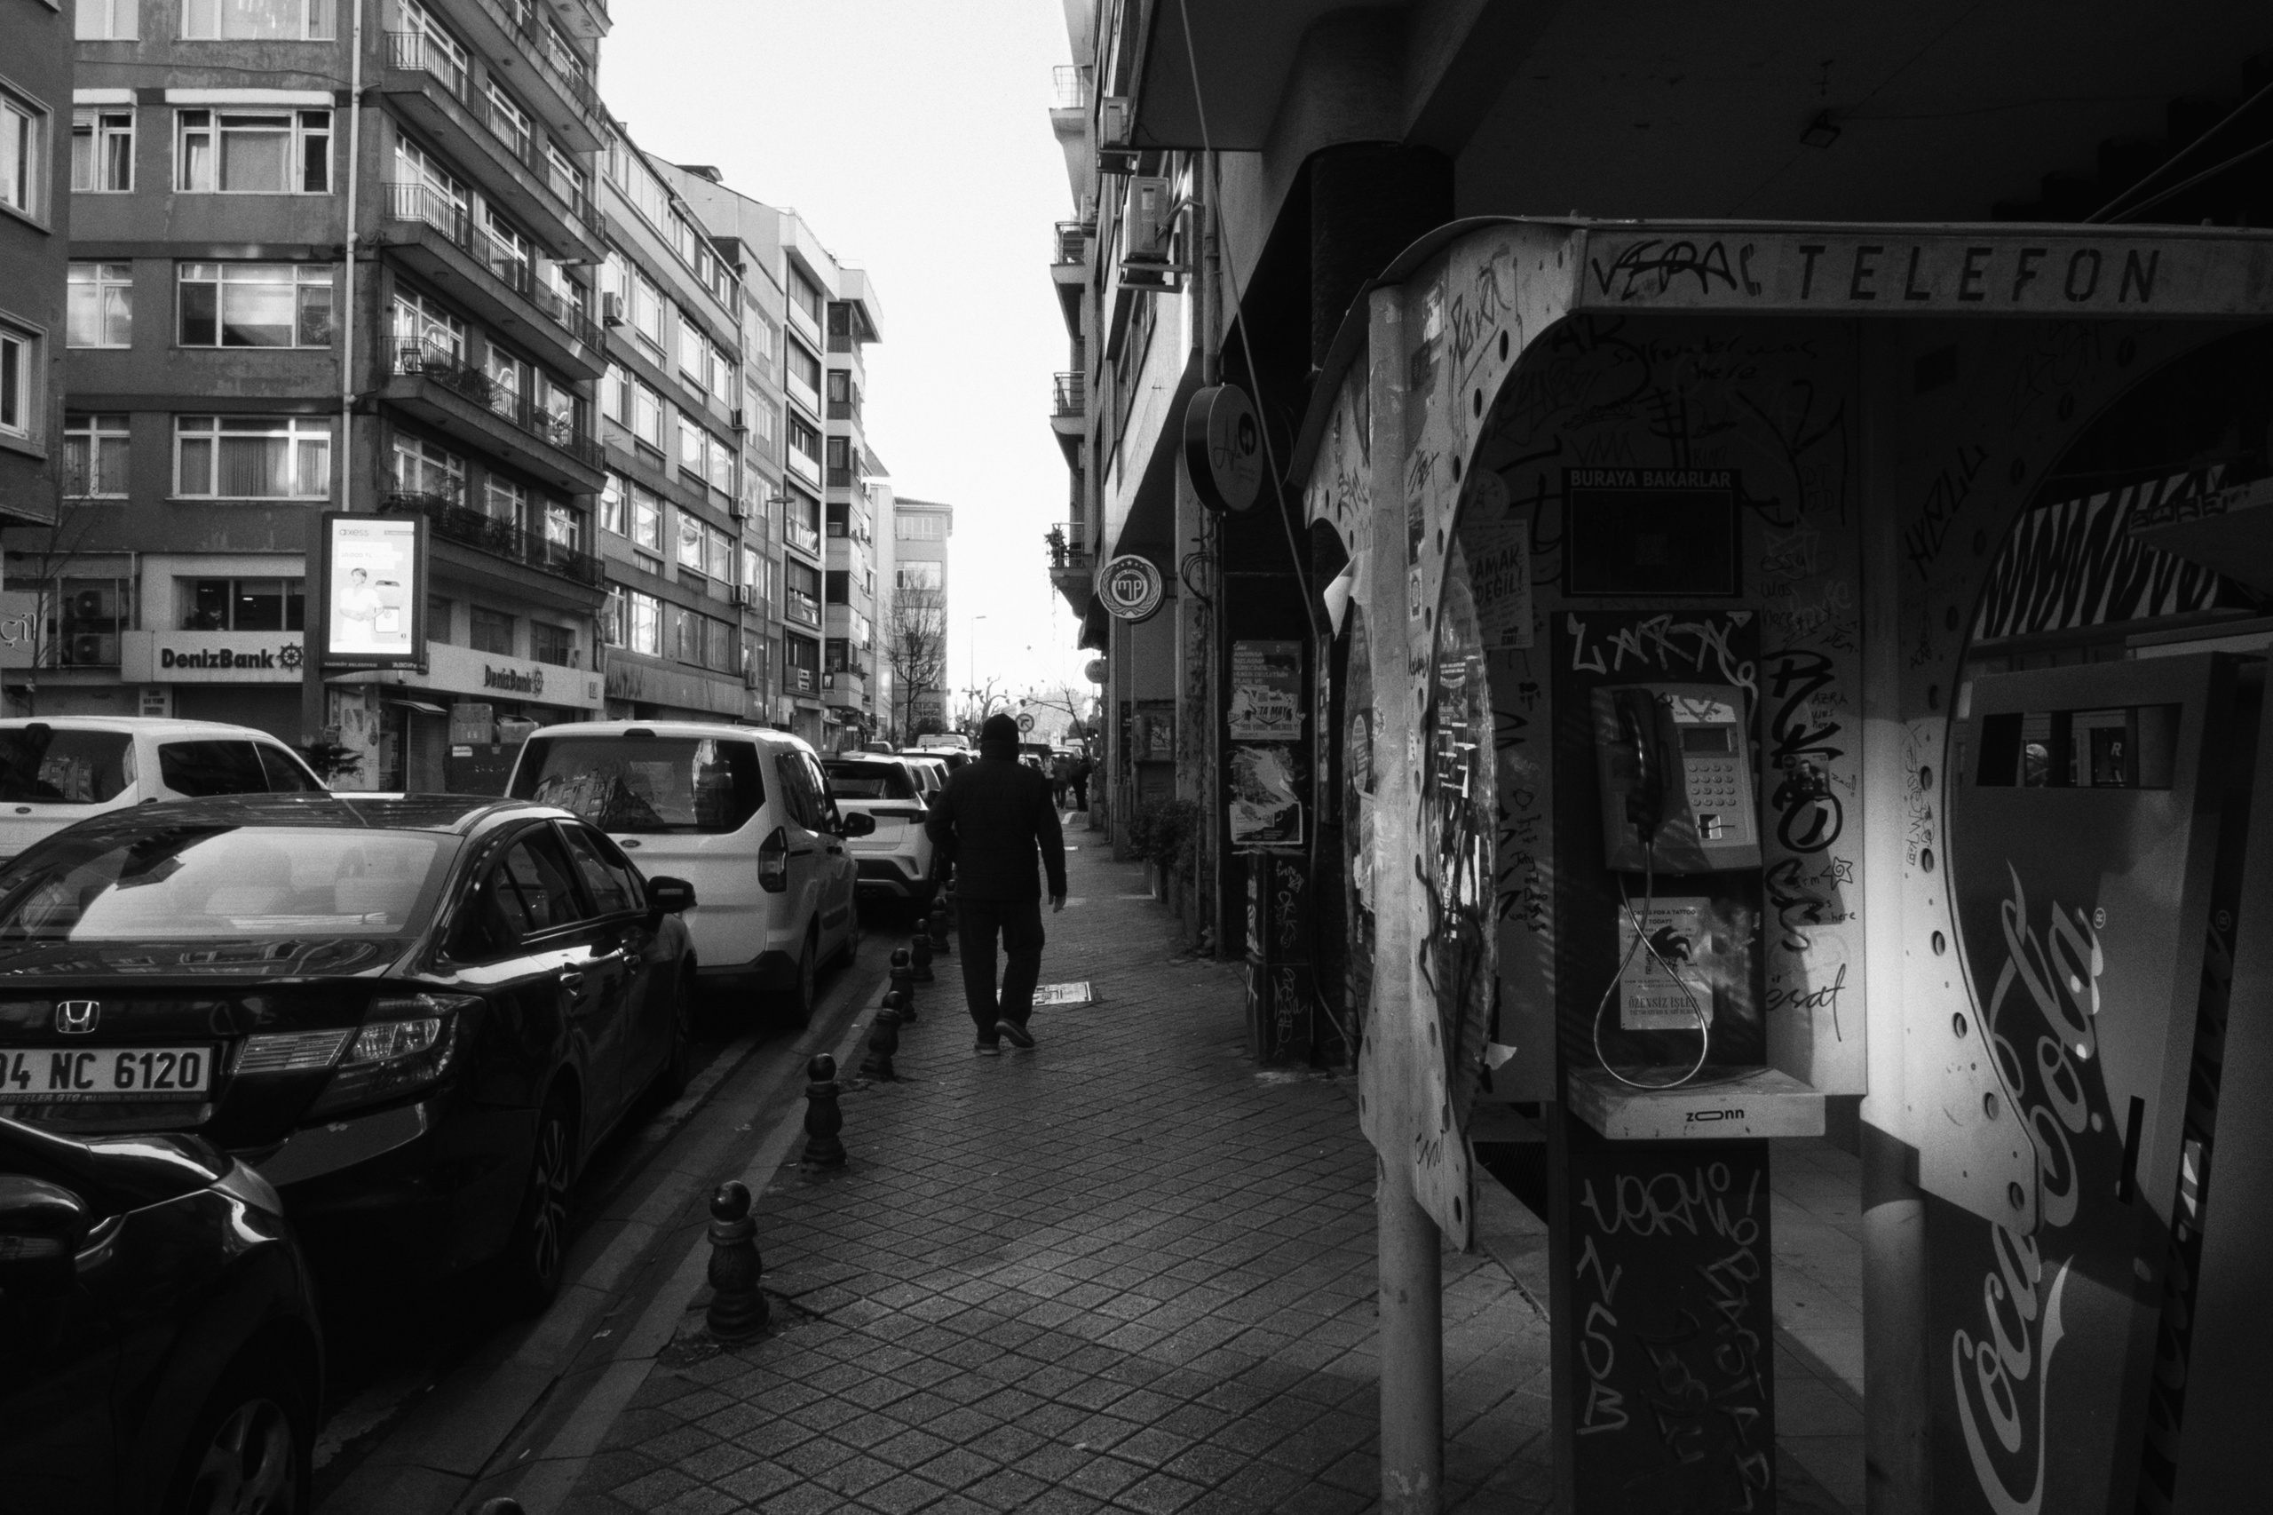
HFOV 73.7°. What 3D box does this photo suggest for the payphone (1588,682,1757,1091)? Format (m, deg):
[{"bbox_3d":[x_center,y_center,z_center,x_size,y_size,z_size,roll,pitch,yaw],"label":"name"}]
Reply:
[{"bbox_3d":[0.830,0.190,2.340,0.225,0.610,0.160,0,-1,-2],"label":"payphone"}]

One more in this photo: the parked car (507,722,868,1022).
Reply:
[{"bbox_3d":[-2.850,0.680,9.970,1.820,1.760,4.160,0,0,-5],"label":"parked car"}]

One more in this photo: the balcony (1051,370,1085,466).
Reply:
[{"bbox_3d":[-1.200,-6.780,31.200,0.750,1.170,4.200,0,-1,2],"label":"balcony"}]

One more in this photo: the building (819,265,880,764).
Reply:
[{"bbox_3d":[-18.400,-9.600,69.700,12.500,23.000,11.000,0,-1,-5],"label":"building"}]

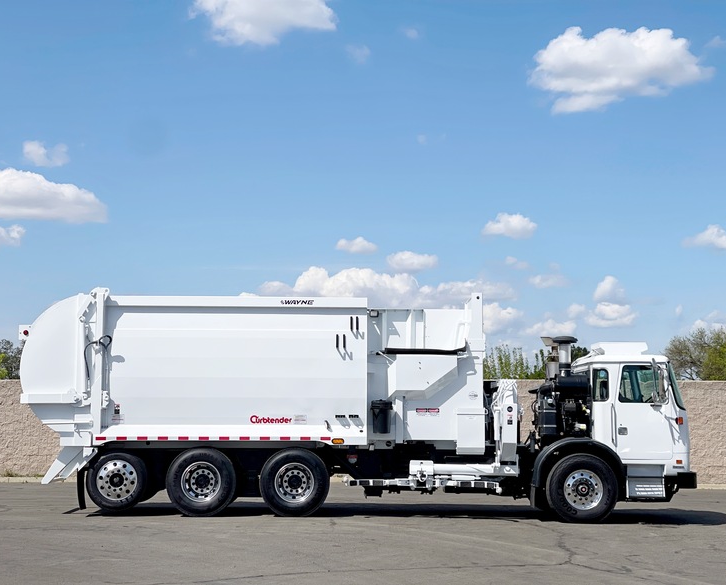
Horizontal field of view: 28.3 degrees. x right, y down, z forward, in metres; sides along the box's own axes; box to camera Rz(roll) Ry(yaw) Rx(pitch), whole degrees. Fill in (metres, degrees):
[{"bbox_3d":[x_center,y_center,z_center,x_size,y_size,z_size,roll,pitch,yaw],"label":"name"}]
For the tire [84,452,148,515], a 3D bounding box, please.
[{"bbox_3d":[-3.687,2.841,21.640,0.920,0.920,0.260,1,-5,-4],"label":"tire"}]

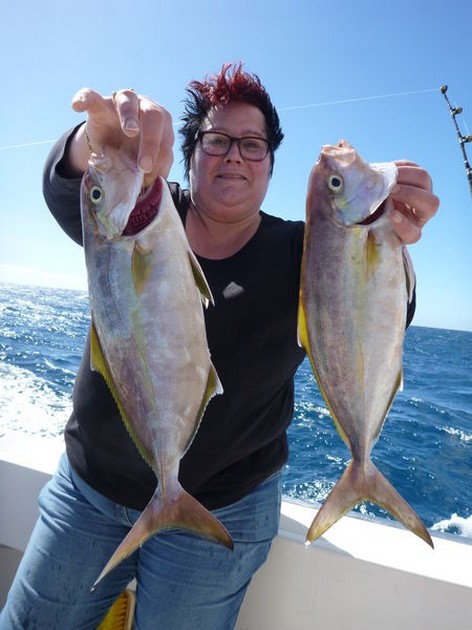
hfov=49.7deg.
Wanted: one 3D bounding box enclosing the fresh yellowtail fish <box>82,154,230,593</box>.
[{"bbox_3d":[-0.102,0.057,0.576,0.168,0.494,0.074,-6,1,0],"label":"fresh yellowtail fish"}]

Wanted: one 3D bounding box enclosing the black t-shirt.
[{"bbox_3d":[-0.022,0.051,0.975,0.648,0.639,0.550,6,0,0],"label":"black t-shirt"}]

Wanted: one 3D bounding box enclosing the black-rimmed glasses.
[{"bbox_3d":[-0.001,-0.332,1.029,0.142,0.048,0.135,7,8,0],"label":"black-rimmed glasses"}]

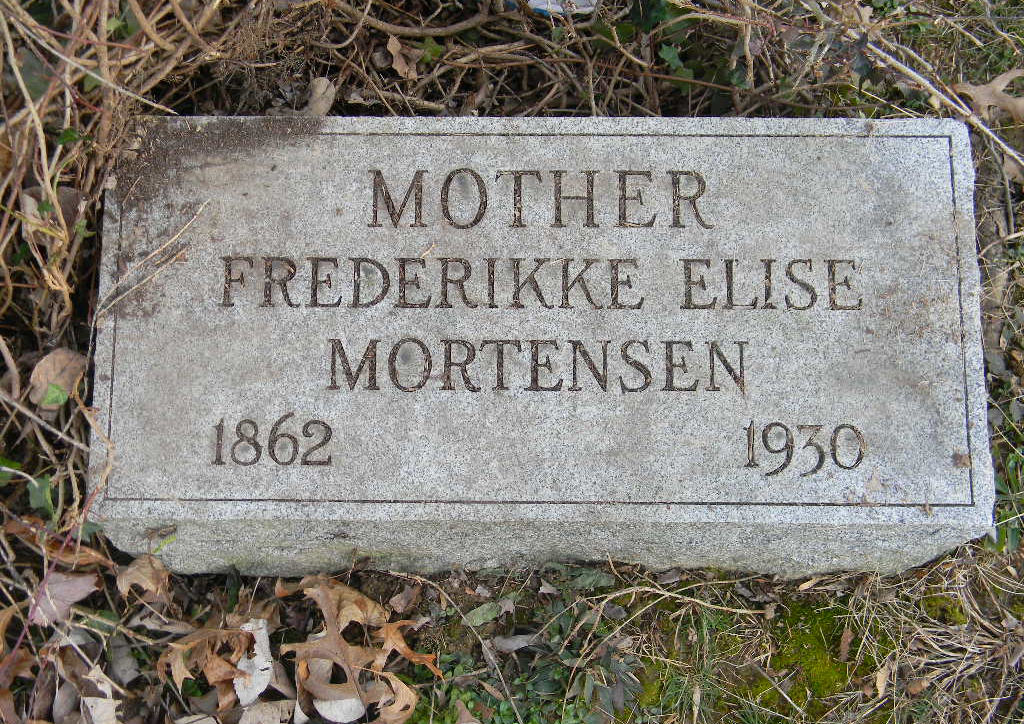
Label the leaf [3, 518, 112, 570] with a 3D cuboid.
[{"bbox_3d":[-0.328,0.132,0.875,0.087,0.018,0.018,20,76,6],"label":"leaf"}]

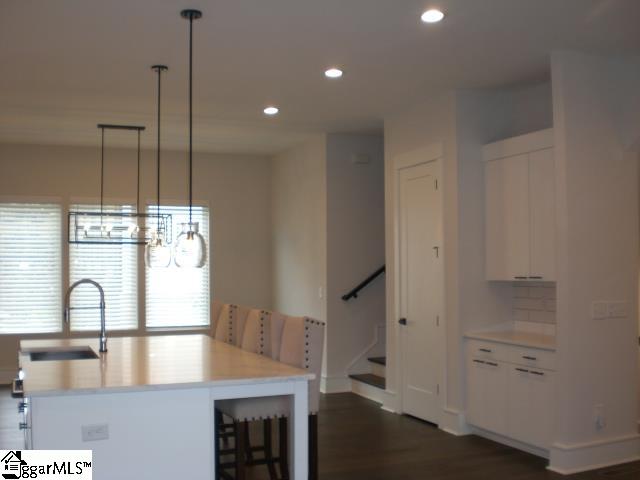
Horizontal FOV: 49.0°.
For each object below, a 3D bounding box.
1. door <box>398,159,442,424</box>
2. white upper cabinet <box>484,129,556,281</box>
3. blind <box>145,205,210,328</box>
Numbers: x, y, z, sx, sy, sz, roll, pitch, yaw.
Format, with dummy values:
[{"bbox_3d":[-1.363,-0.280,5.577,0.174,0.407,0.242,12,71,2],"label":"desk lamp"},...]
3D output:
[{"bbox_3d":[0.983,0.504,6.821,0.050,2.476,0.684,1,-2,-24],"label":"door"},{"bbox_3d":[1.903,-0.271,5.902,0.335,1.234,1.219,1,-2,-24],"label":"white upper cabinet"},{"bbox_3d":[-1.914,0.370,9.498,0.867,1.640,0.100,1,-2,-24],"label":"blind"}]

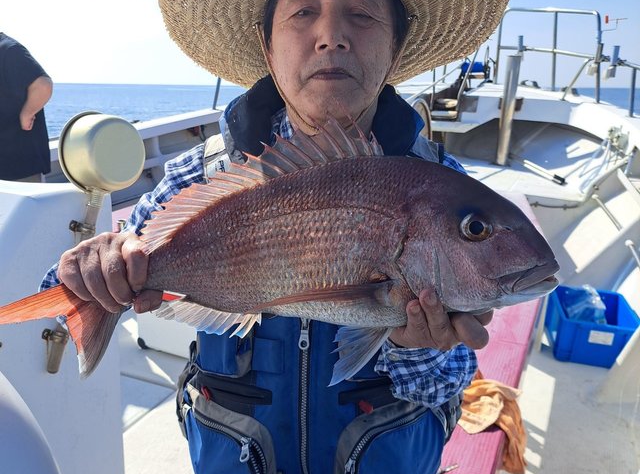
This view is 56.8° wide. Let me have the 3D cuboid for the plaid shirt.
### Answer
[{"bbox_3d":[-0.087,0.104,0.785,0.580,0.550,0.400,2,14,5],"label":"plaid shirt"}]

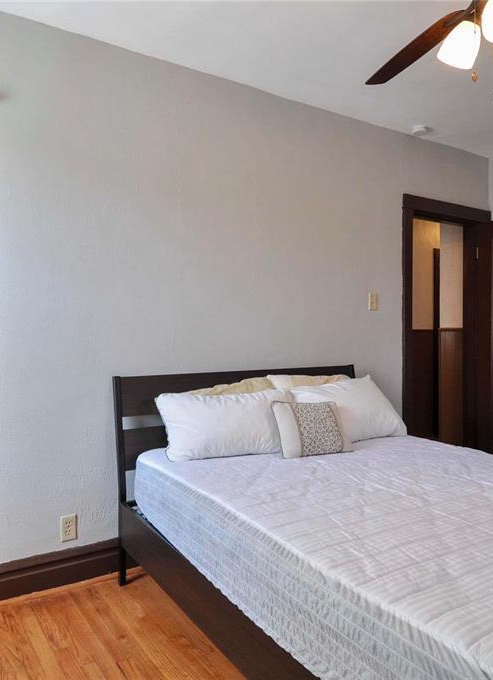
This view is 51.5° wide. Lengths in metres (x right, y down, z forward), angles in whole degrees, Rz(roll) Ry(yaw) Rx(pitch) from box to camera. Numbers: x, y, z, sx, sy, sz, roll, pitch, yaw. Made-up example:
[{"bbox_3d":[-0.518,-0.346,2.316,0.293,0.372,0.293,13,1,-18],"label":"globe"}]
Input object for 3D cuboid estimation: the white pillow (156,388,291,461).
[{"bbox_3d":[-0.088,0.371,2.365,0.680,0.390,0.165,0,-42,-20],"label":"white pillow"}]

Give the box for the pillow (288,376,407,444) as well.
[{"bbox_3d":[0.491,0.357,2.699,0.690,0.410,0.165,0,-42,-30],"label":"pillow"}]

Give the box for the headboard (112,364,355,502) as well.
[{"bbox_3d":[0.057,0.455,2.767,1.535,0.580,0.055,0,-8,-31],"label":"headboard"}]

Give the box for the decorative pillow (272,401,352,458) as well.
[{"bbox_3d":[0.290,0.397,2.326,0.345,0.270,0.105,0,-35,-23],"label":"decorative pillow"}]

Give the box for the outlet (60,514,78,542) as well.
[{"bbox_3d":[-0.822,0.876,2.371,0.071,0.116,0.010,0,0,-31],"label":"outlet"}]

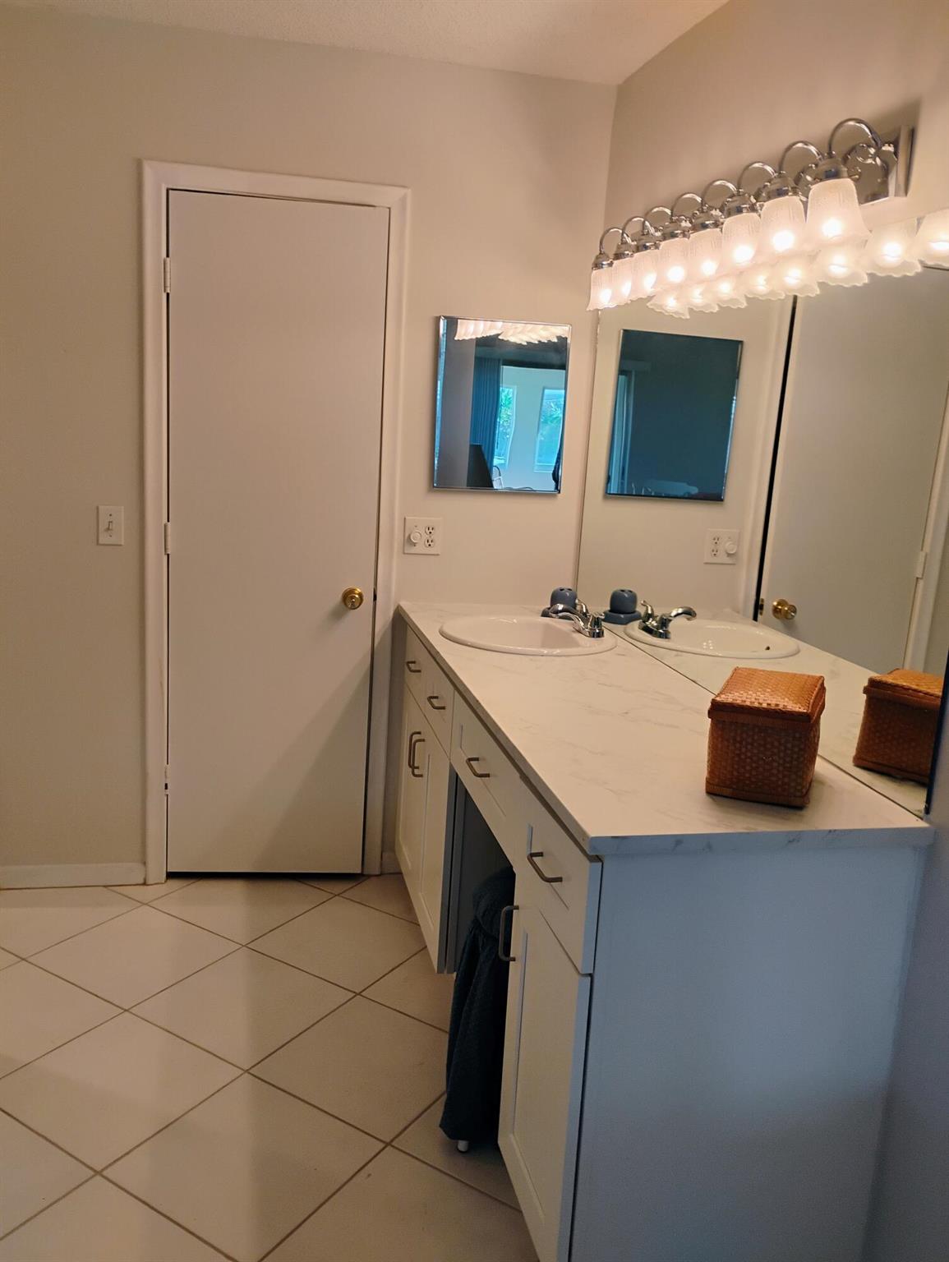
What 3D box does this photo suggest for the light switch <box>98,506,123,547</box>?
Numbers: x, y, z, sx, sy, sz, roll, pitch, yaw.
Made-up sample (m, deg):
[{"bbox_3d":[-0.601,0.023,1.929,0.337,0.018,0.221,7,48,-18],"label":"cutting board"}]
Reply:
[{"bbox_3d":[-1.055,-0.304,2.965,0.071,0.114,0.014,1,11,-13],"label":"light switch"}]

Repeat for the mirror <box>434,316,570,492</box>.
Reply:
[{"bbox_3d":[0.078,-0.685,3.130,0.408,0.508,0.025,1,11,-13],"label":"mirror"}]

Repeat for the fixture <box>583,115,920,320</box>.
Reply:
[{"bbox_3d":[0.491,-0.861,2.233,0.180,0.213,1.250,1,11,-13],"label":"fixture"}]

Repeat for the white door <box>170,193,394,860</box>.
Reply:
[{"bbox_3d":[-0.601,-0.222,3.077,0.612,2.022,0.040,2,11,-7],"label":"white door"}]

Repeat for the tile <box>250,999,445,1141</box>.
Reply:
[{"bbox_3d":[-0.240,1.009,2.387,0.400,0.010,0.400,10,13,31],"label":"tile"}]

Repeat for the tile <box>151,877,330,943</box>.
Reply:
[{"bbox_3d":[-0.708,0.833,3.142,0.400,0.010,0.400,10,13,31],"label":"tile"}]

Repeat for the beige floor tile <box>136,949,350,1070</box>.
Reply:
[{"bbox_3d":[-0.582,0.948,2.595,0.400,0.010,0.400,10,13,31],"label":"beige floor tile"}]

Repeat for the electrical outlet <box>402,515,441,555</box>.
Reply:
[{"bbox_3d":[-0.158,-0.293,3.164,0.116,0.114,0.018,1,11,-13],"label":"electrical outlet"}]

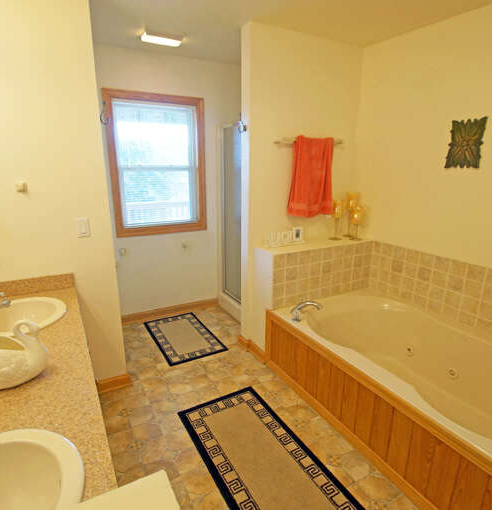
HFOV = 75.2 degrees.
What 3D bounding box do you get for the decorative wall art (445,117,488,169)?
[{"bbox_3d":[1.476,-0.745,2.150,0.025,0.315,0.227,-8,18,-30],"label":"decorative wall art"}]

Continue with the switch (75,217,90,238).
[{"bbox_3d":[-0.977,-0.163,1.917,0.072,0.118,0.009,-8,18,-30],"label":"switch"}]

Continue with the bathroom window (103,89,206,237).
[{"bbox_3d":[-0.793,-0.813,2.970,0.884,1.236,0.080,-8,18,-30],"label":"bathroom window"}]

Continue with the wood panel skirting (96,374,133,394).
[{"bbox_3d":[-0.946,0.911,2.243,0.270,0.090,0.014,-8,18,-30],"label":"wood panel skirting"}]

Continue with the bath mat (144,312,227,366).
[{"bbox_3d":[-0.583,0.748,2.988,0.500,0.012,0.834,-8,18,-30],"label":"bath mat"}]

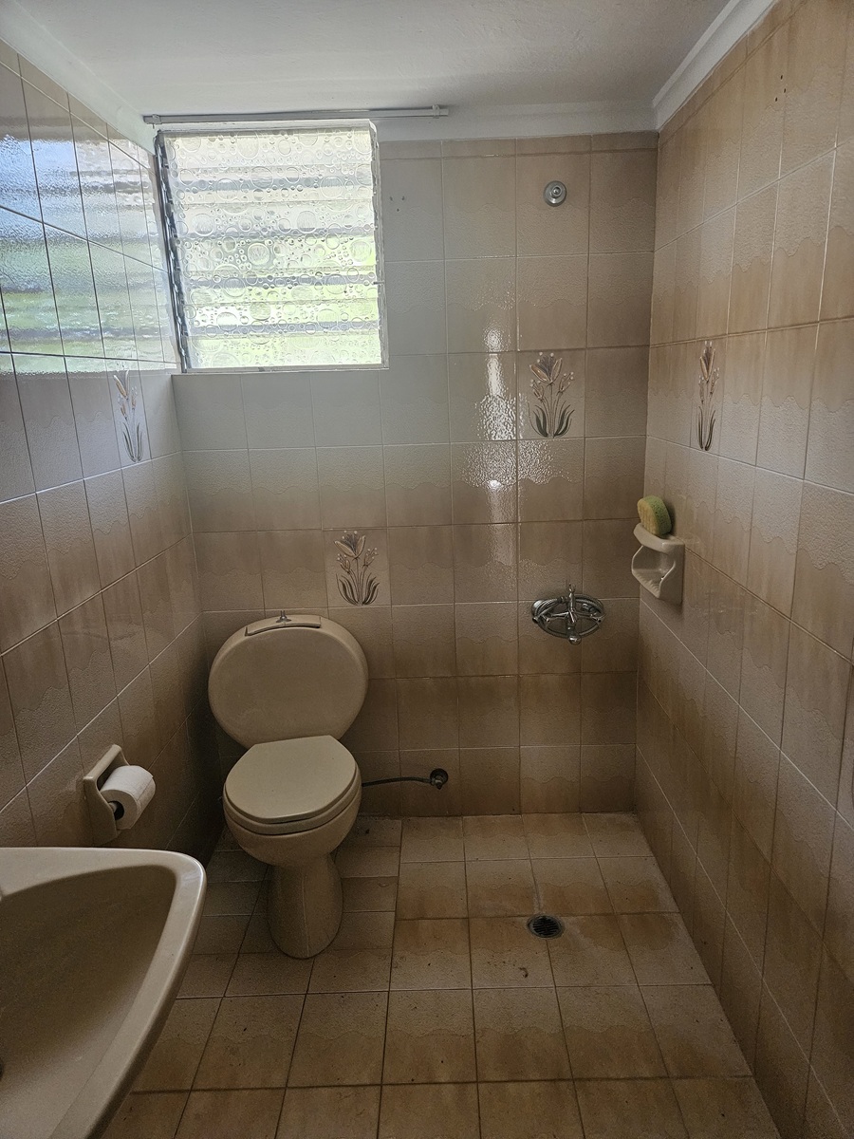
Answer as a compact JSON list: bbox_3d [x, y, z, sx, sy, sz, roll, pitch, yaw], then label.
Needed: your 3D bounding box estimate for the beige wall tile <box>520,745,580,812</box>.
[{"bbox_3d":[0.412,0.704,2.543,0.200,0.256,0.012,-2,16,1],"label":"beige wall tile"}]

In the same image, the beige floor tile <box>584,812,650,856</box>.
[{"bbox_3d":[0.614,0.858,2.448,0.178,0.012,0.250,-2,15,1],"label":"beige floor tile"}]

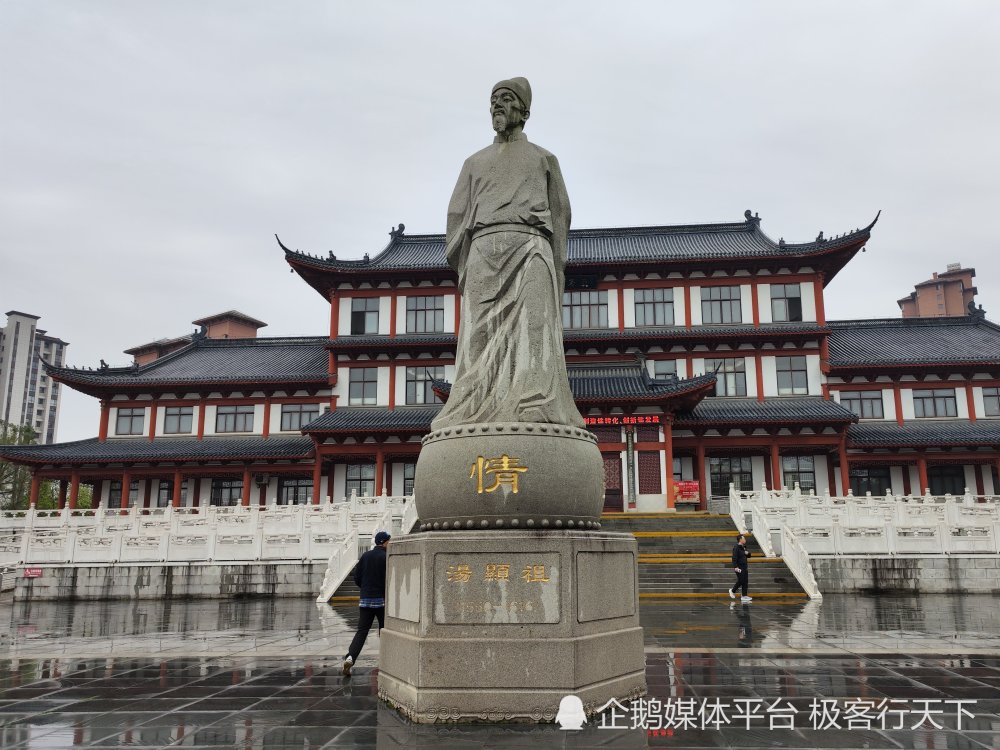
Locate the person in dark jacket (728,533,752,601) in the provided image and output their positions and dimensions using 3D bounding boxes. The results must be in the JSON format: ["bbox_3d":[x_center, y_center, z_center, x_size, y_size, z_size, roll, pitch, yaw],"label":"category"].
[{"bbox_3d":[6.351,5.099,18.419,0.580,1.700,0.480,-3,-13,10],"label":"person in dark jacket"}]

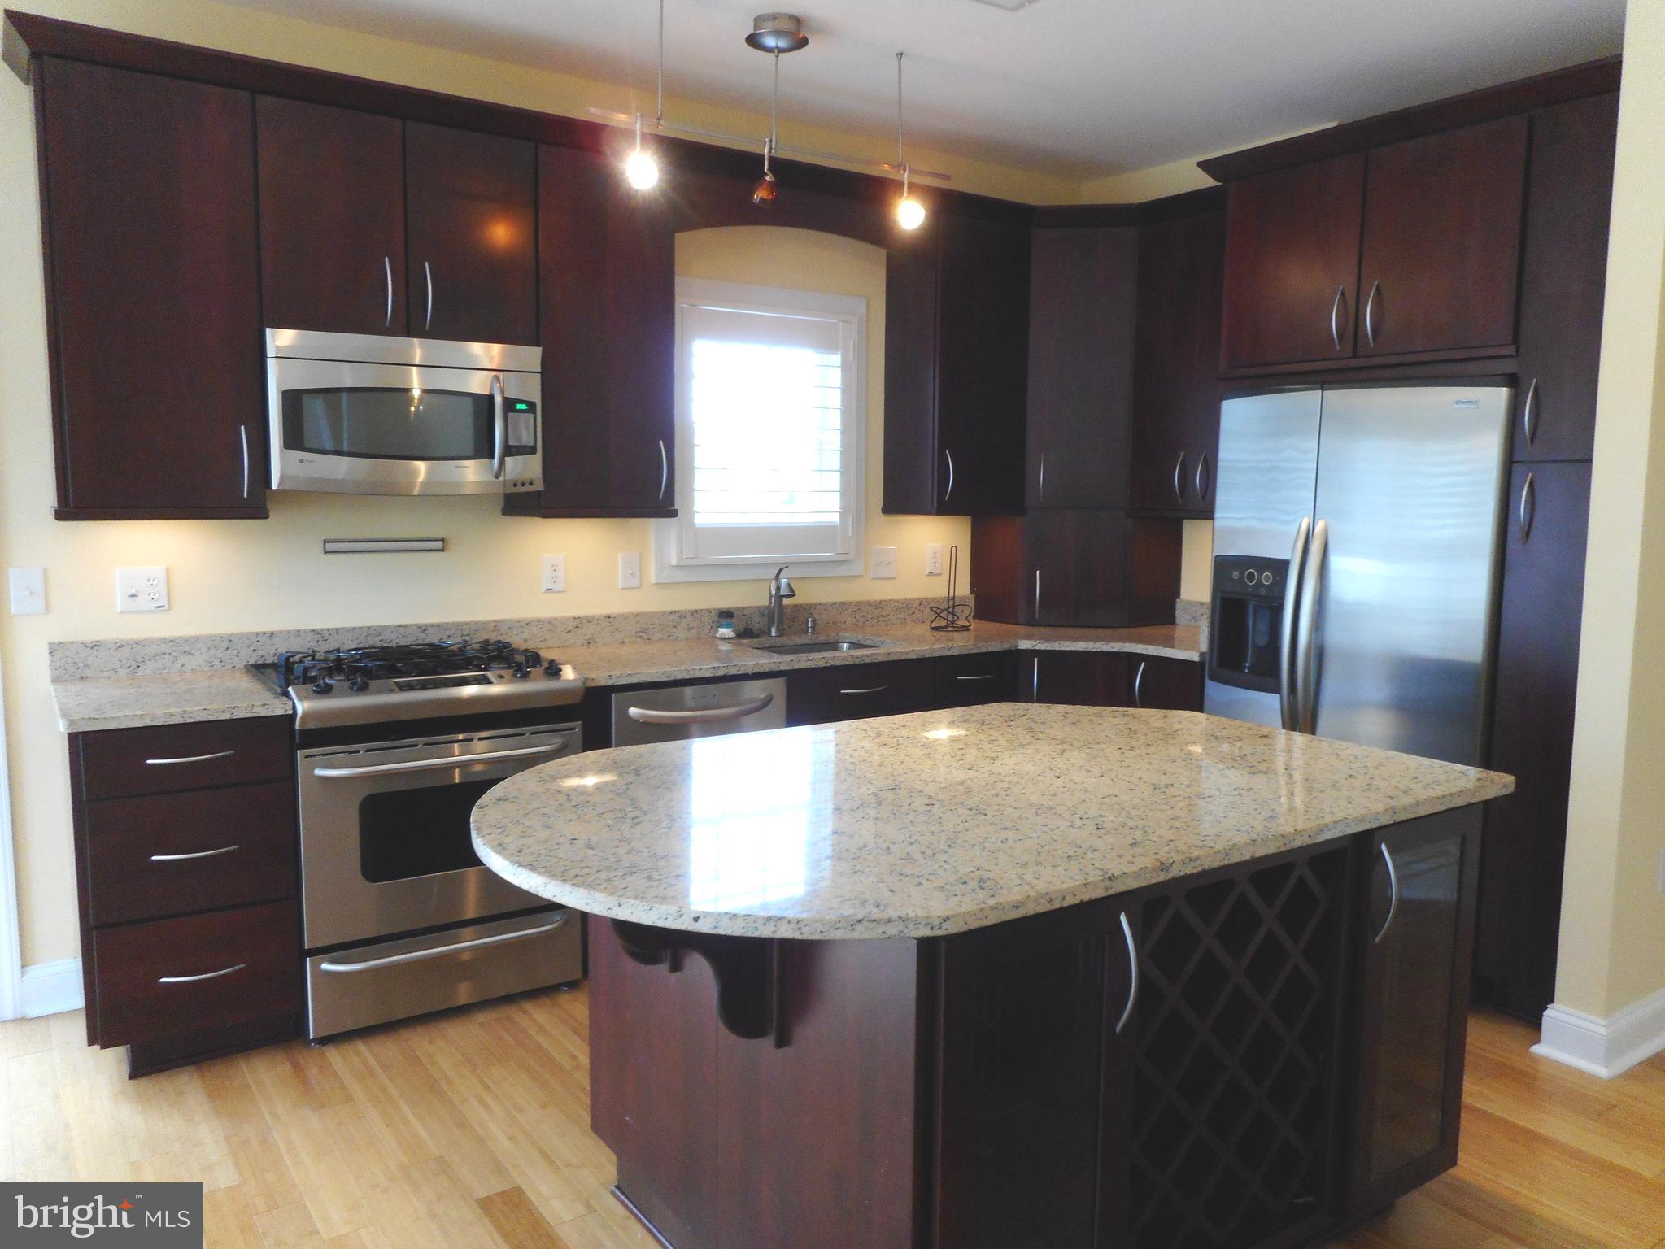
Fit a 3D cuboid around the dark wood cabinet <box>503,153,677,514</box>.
[{"bbox_3d":[-0.777,-0.893,3.830,0.446,1.089,0.332,-4,8,-33],"label":"dark wood cabinet"}]

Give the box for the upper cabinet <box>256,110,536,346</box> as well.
[{"bbox_3d":[-1.277,-1.107,3.483,0.761,0.610,0.319,-4,8,-34],"label":"upper cabinet"}]

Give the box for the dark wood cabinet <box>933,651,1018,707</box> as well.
[{"bbox_3d":[0.341,0.505,4.582,0.378,0.879,0.614,-4,8,-33],"label":"dark wood cabinet"}]

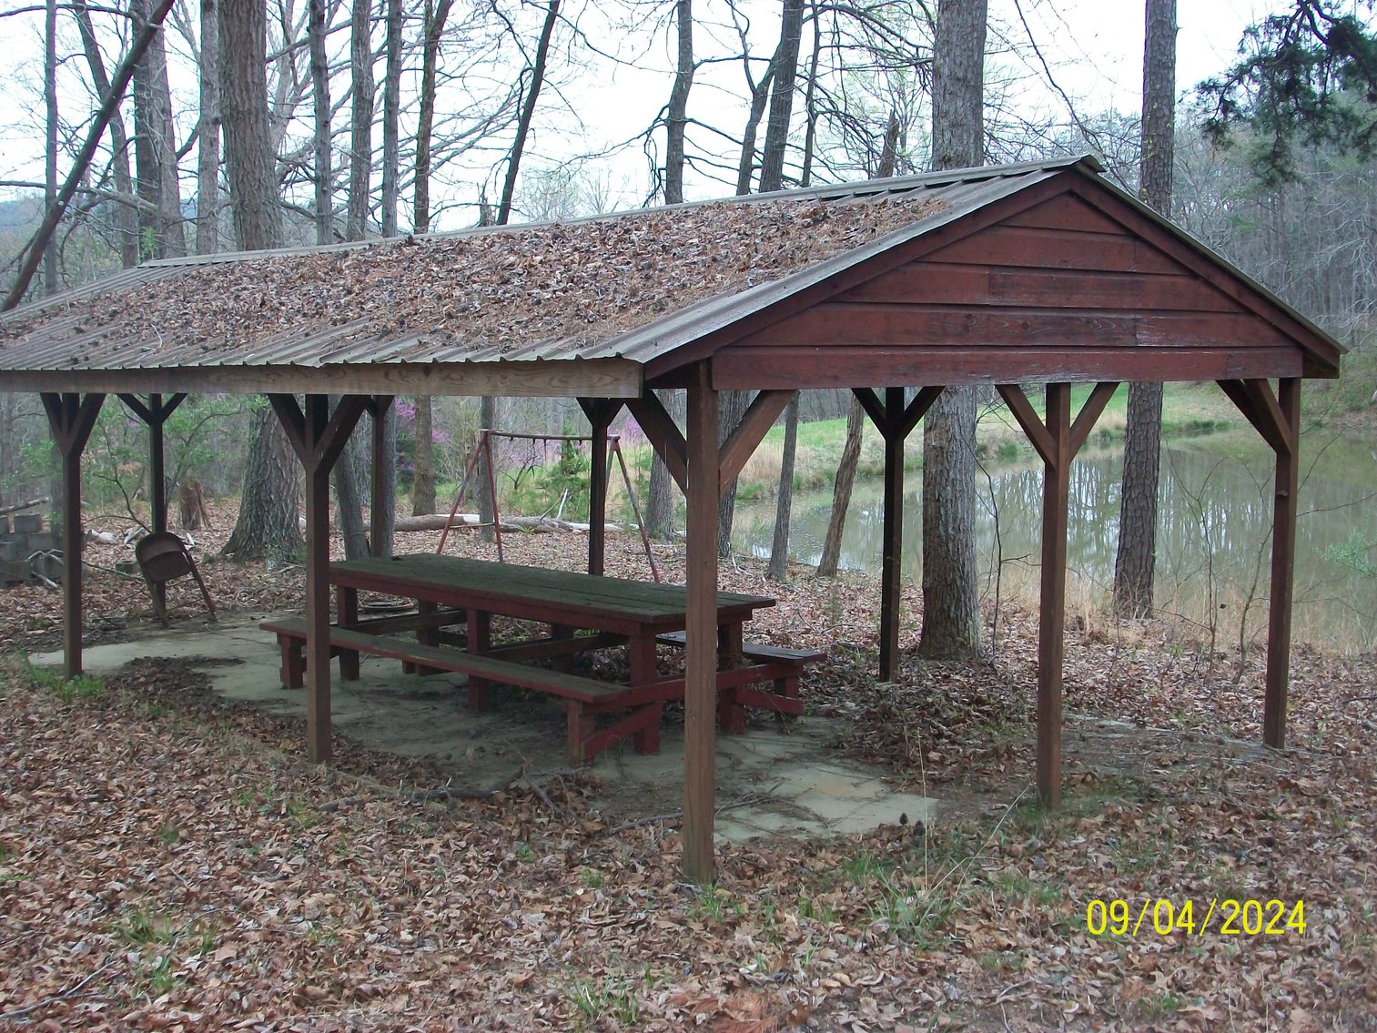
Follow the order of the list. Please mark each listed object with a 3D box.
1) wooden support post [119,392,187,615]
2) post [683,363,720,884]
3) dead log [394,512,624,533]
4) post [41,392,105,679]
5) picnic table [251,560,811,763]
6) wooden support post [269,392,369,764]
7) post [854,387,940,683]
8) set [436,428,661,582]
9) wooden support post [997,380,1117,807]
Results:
[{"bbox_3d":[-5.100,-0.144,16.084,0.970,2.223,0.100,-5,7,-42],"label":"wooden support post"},{"bbox_3d":[0.052,0.443,6.872,0.092,2.139,0.092,-5,7,-42],"label":"post"},{"bbox_3d":[-2.966,0.115,27.500,4.000,0.300,0.360,-1,5,-12],"label":"dead log"},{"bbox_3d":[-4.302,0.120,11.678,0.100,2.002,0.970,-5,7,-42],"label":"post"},{"bbox_3d":[-1.076,0.841,10.941,1.840,0.840,3.690,-5,7,-42],"label":"picnic table"},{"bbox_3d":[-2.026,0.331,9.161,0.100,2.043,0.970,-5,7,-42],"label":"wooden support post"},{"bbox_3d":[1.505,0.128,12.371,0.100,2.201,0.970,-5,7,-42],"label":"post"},{"bbox_3d":[-1.580,-0.071,18.824,1.200,1.775,2.850,-4,6,-40],"label":"set"},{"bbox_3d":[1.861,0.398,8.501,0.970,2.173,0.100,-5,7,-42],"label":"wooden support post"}]

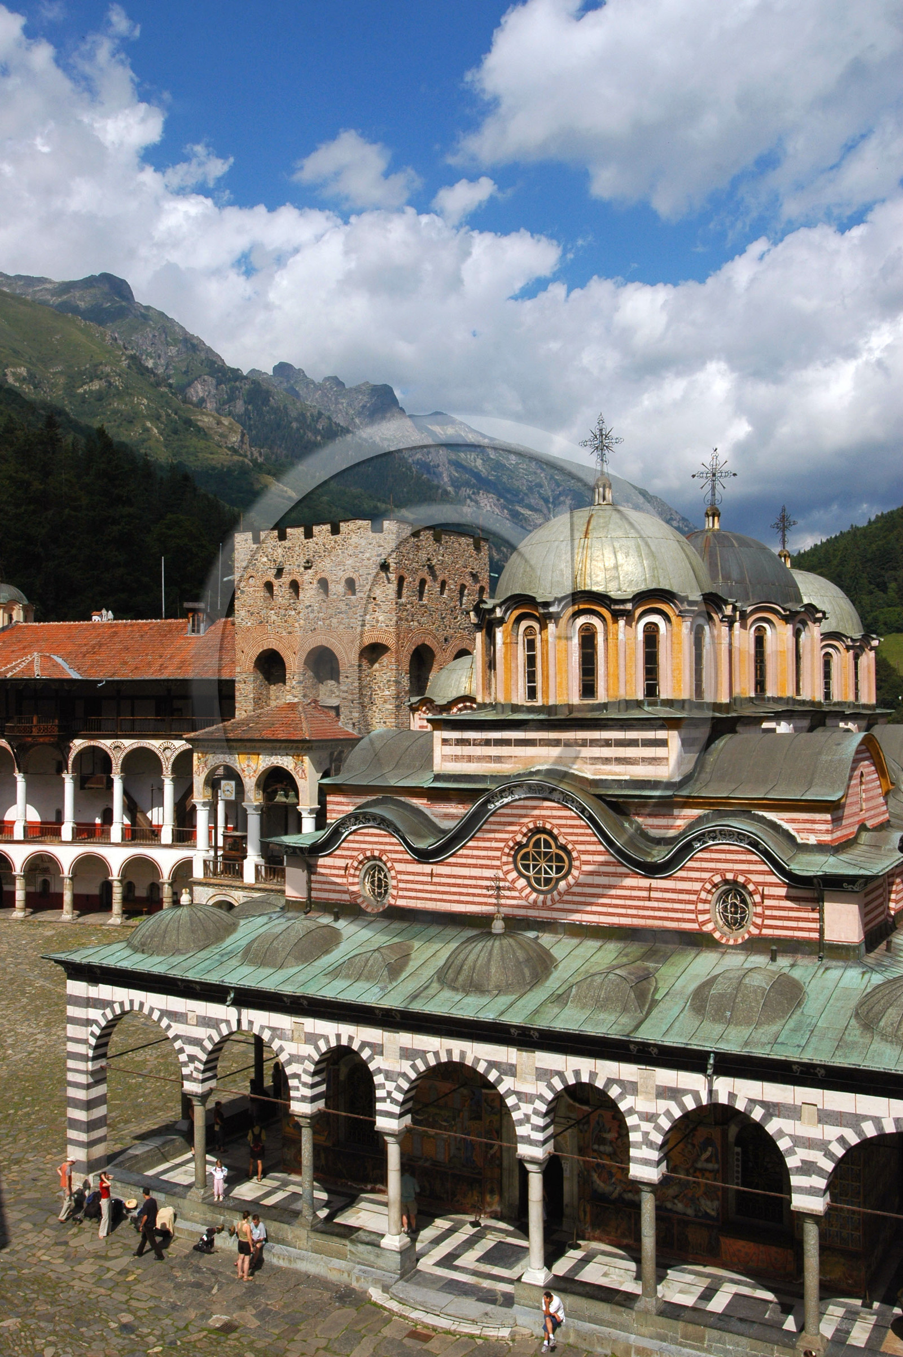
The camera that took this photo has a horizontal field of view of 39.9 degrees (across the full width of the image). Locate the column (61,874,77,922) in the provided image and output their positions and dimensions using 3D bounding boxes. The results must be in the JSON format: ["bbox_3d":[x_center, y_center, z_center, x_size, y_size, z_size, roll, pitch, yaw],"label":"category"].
[{"bbox_3d":[-25.214,14.480,82.000,0.720,3.100,0.720,-1,-2,16],"label":"column"}]

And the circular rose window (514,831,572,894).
[{"bbox_3d":[2.509,5.023,33.971,1.720,1.730,0.300,-1,-2,30],"label":"circular rose window"}]

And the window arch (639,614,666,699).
[{"bbox_3d":[5.663,-0.598,35.036,0.916,2.464,0.300,0,-2,-15],"label":"window arch"}]

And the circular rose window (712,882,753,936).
[{"bbox_3d":[7.076,5.808,31.304,1.120,1.344,0.250,-1,-2,30],"label":"circular rose window"}]

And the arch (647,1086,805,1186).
[{"bbox_3d":[5.964,9.722,26.885,3.461,1.832,0.611,-1,-2,30],"label":"arch"}]

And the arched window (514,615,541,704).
[{"bbox_3d":[2.187,-0.522,34.980,0.250,2.420,0.880,1,-2,-45],"label":"arched window"}]

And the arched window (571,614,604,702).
[{"bbox_3d":[3.699,-0.563,33.860,0.930,2.370,0.250,-1,-2,15],"label":"arched window"}]

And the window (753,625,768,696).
[{"bbox_3d":[10.474,-0.610,42.311,0.580,2.414,0.250,0,-2,-14],"label":"window"}]

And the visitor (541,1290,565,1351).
[{"bbox_3d":[2.333,14.357,27.884,0.520,1.230,0.730,-1,-2,30],"label":"visitor"}]

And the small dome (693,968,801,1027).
[{"bbox_3d":[6.731,7.162,28.403,2.596,0.967,2.596,-1,-2,30],"label":"small dome"}]

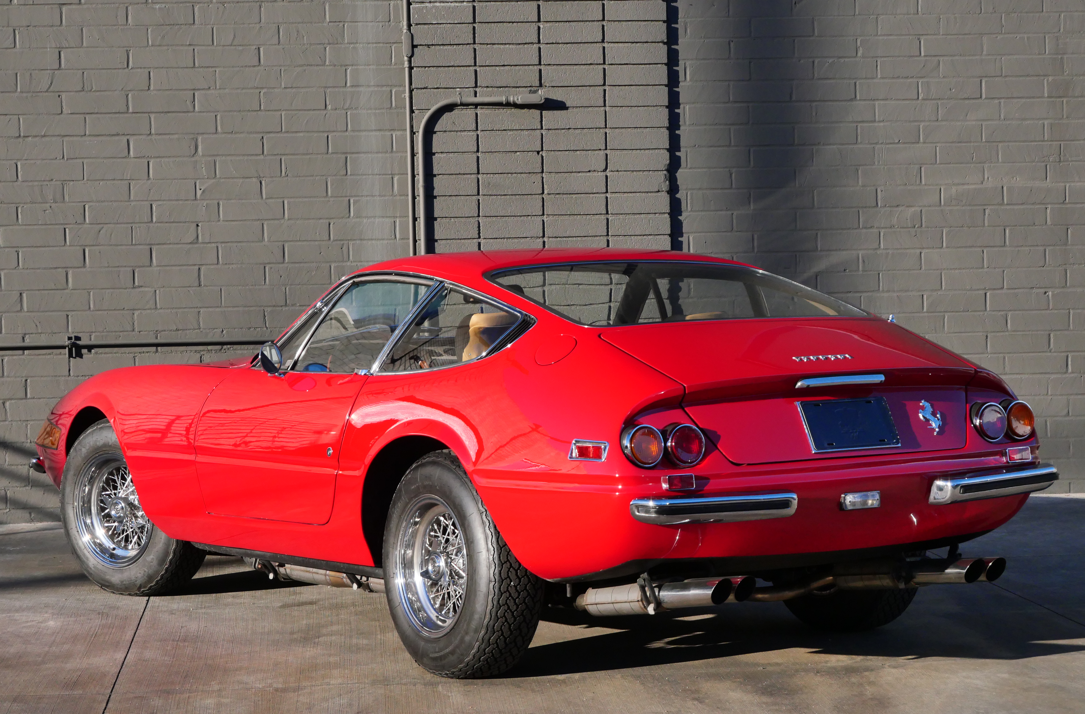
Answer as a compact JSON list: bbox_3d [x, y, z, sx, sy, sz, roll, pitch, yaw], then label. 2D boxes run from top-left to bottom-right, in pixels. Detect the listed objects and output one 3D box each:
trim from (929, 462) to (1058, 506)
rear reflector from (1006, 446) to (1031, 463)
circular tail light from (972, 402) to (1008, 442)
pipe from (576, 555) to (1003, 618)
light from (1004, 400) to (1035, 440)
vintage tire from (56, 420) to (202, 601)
[{"bbox_3d":[1.325,0.373,7.242,0.492,0.073,0.124,-3,3,-38],"label":"trim"},{"bbox_3d":[1.371,0.286,7.242,0.087,0.042,0.032,-2,2,-32],"label":"rear reflector"},{"bbox_3d":[1.291,0.193,7.260,0.113,0.113,0.055,-2,2,-32],"label":"circular tail light"},{"bbox_3d":[0.709,0.652,7.282,1.065,0.169,0.796,-3,3,-32],"label":"pipe"},{"bbox_3d":[1.400,0.186,7.401,0.114,0.114,0.055,-3,3,-32],"label":"light"},{"bbox_3d":[-1.538,0.562,9.457,0.672,0.662,0.209,0,3,38],"label":"vintage tire"}]

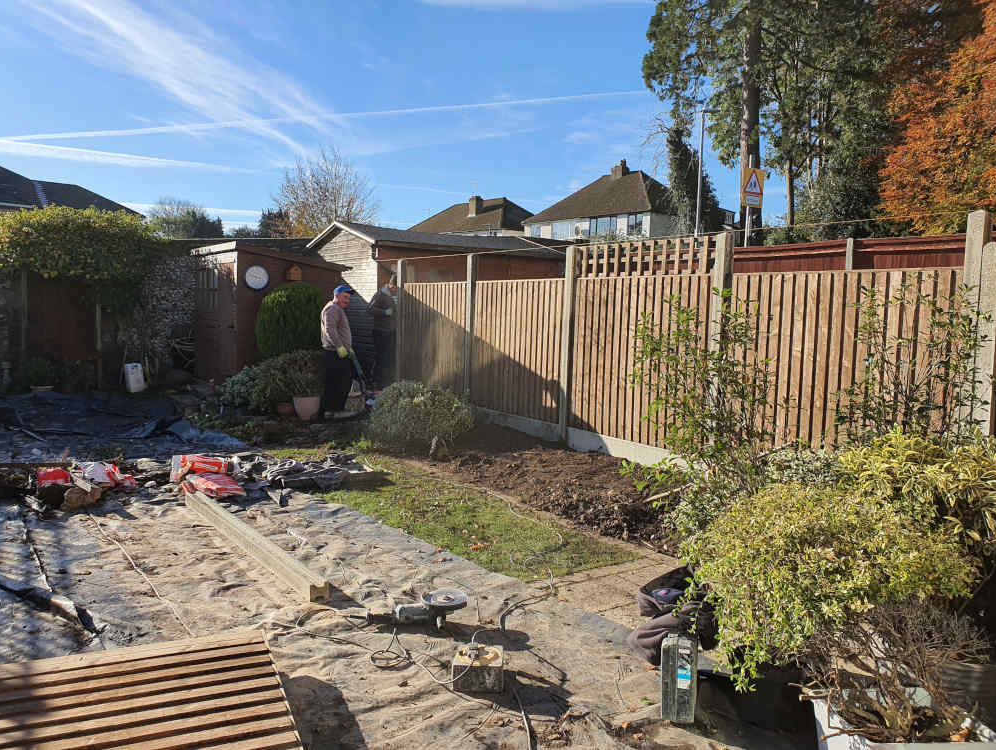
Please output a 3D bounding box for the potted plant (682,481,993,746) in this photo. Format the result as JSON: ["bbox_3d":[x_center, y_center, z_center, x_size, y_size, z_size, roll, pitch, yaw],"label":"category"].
[{"bbox_3d":[1.239,0.906,2.750,1.030,1.050,0.900,3,4,22],"label":"potted plant"}]

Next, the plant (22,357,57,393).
[{"bbox_3d":[-6.776,-0.007,11.100,0.500,0.540,0.480,1,4,-22],"label":"plant"}]

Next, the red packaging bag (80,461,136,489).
[{"bbox_3d":[-3.345,0.859,6.450,0.440,0.200,0.300,1,4,-11],"label":"red packaging bag"}]

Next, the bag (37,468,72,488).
[{"bbox_3d":[-3.749,0.883,6.350,0.300,0.170,0.260,1,4,-22],"label":"bag"}]

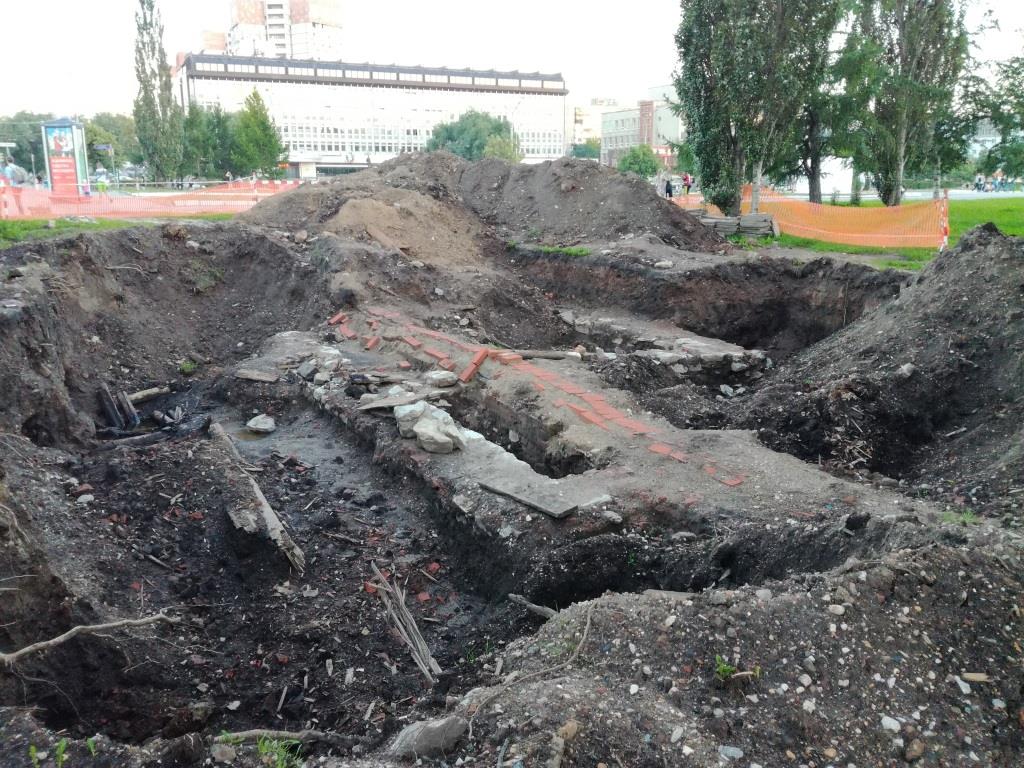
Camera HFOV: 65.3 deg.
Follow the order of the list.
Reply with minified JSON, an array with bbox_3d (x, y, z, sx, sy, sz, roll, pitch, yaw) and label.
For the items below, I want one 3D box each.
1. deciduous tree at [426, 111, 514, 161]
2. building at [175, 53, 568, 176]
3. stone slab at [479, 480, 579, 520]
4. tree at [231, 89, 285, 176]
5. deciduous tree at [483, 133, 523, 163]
[{"bbox_3d":[-6.122,-34.751,116.994,12.400,9.900,12.400,0,15,0],"label":"deciduous tree"},{"bbox_3d":[-29.490,-59.060,182.552,84.390,23.000,24.000,-7,17,-25],"label":"building"},{"bbox_3d":[0.118,0.782,5.601,0.749,0.045,0.260,14,20,42],"label":"stone slab"},{"bbox_3d":[-34.331,-33.133,107.075,6.800,11.900,6.800,0,15,0],"label":"tree"},{"bbox_3d":[-1.287,-30.477,107.786,5.400,6.400,5.400,0,15,0],"label":"deciduous tree"}]

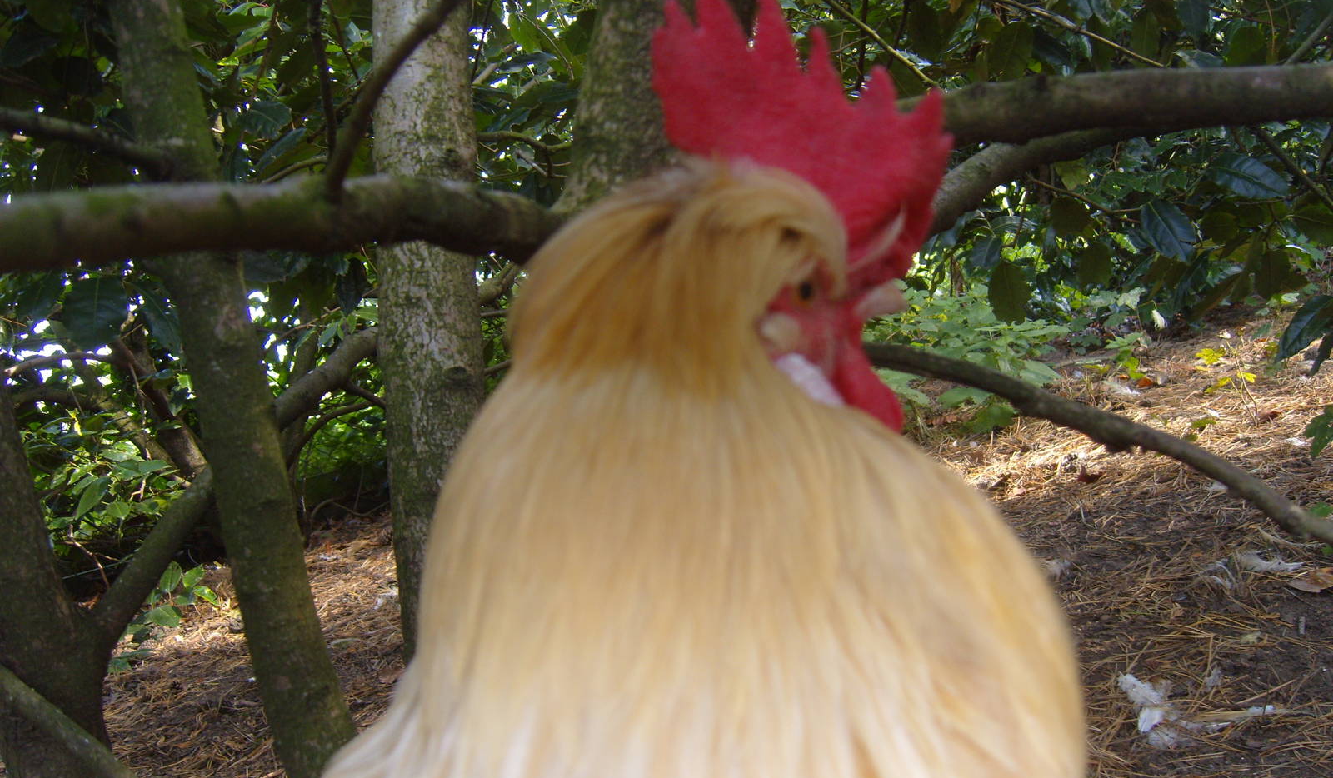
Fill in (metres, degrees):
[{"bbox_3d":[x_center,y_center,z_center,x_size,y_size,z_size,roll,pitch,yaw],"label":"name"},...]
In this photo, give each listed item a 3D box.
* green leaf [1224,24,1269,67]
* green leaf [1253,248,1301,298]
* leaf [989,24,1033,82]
[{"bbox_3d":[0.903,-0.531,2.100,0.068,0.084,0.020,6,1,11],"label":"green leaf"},{"bbox_3d":[0.927,-0.175,2.050,0.062,0.081,0.020,9,2,11],"label":"green leaf"},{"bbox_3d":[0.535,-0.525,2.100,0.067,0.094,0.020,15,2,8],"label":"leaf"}]

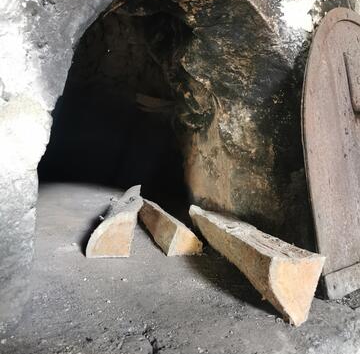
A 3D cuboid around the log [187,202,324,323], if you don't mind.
[{"bbox_3d":[0.117,0.140,0.775,0.085,0.100,0.510,-1,5,-11],"label":"log"}]

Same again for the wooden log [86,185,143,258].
[{"bbox_3d":[-0.178,0.110,1.124,0.105,0.103,0.550,0,5,-5],"label":"wooden log"}]

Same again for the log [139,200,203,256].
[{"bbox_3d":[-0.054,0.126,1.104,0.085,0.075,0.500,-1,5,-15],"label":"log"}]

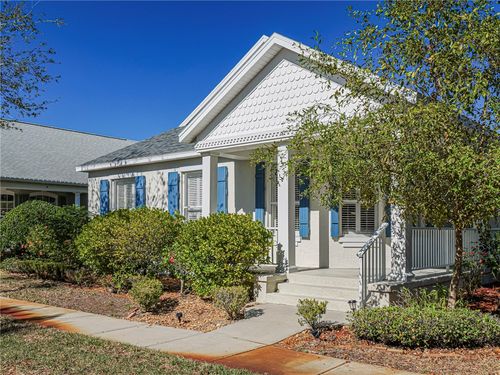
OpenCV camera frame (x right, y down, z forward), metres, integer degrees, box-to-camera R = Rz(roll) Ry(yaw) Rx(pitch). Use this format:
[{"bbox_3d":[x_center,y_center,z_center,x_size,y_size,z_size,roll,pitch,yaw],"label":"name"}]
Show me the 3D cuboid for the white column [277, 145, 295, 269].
[{"bbox_3d":[0.823,0.483,11.605,0.319,2.802,0.299,-4,-6,42],"label":"white column"}]

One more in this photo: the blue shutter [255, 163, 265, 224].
[{"bbox_3d":[0.254,0.370,14.112,0.324,1.988,0.052,-4,-6,42],"label":"blue shutter"}]

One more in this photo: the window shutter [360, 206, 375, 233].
[{"bbox_3d":[2.806,0.716,12.382,0.412,0.711,0.052,-4,-6,42],"label":"window shutter"}]

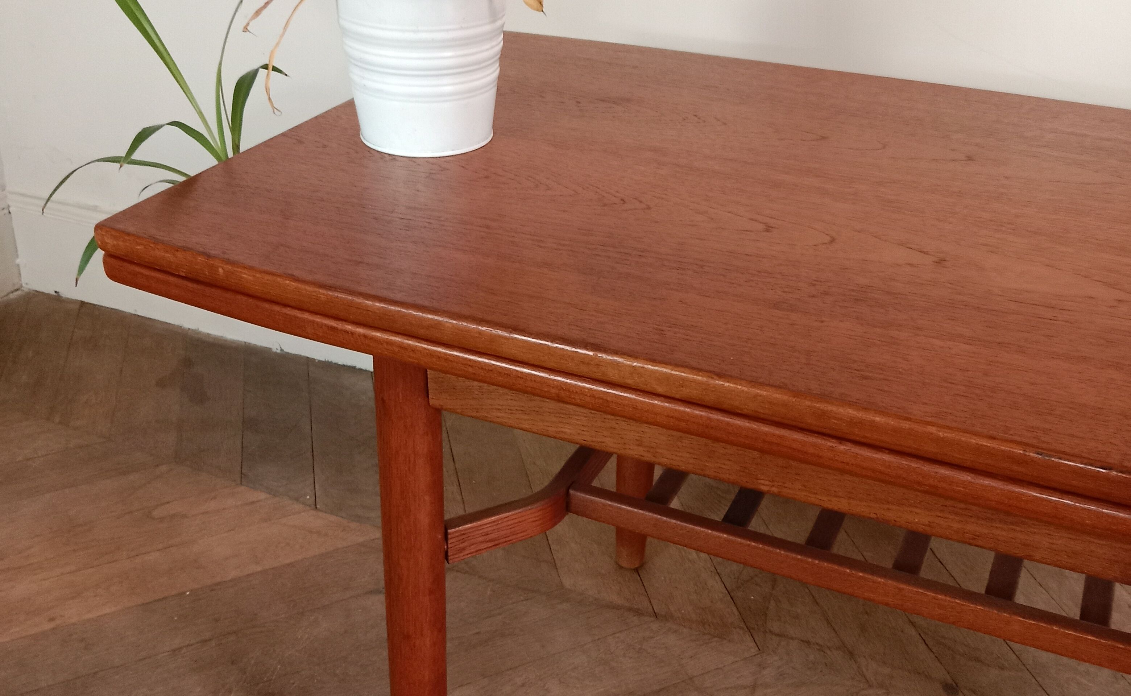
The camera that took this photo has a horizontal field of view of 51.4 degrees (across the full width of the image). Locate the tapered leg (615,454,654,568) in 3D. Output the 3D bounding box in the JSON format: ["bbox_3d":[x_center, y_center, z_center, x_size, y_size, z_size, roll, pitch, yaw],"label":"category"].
[{"bbox_3d":[0.077,0.023,1.190,0.044,0.500,0.044,14,34,20],"label":"tapered leg"}]

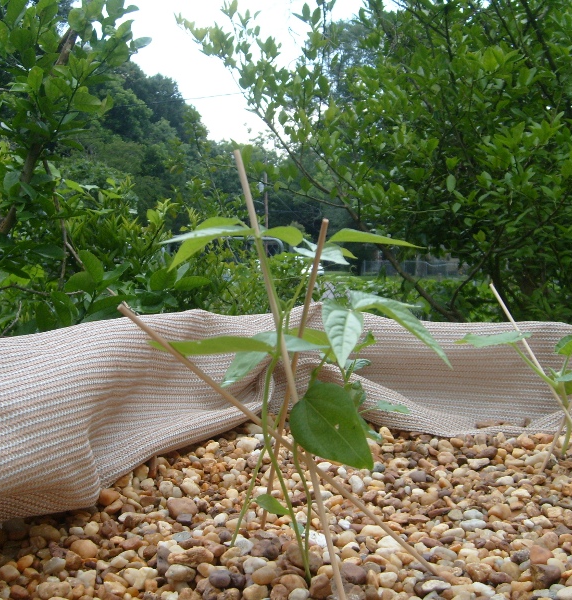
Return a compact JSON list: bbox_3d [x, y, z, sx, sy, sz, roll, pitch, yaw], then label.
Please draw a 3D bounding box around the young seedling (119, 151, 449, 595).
[{"bbox_3d":[-0.002,0.042,0.480,0.190,0.255,0.180,0,3,0],"label":"young seedling"}]

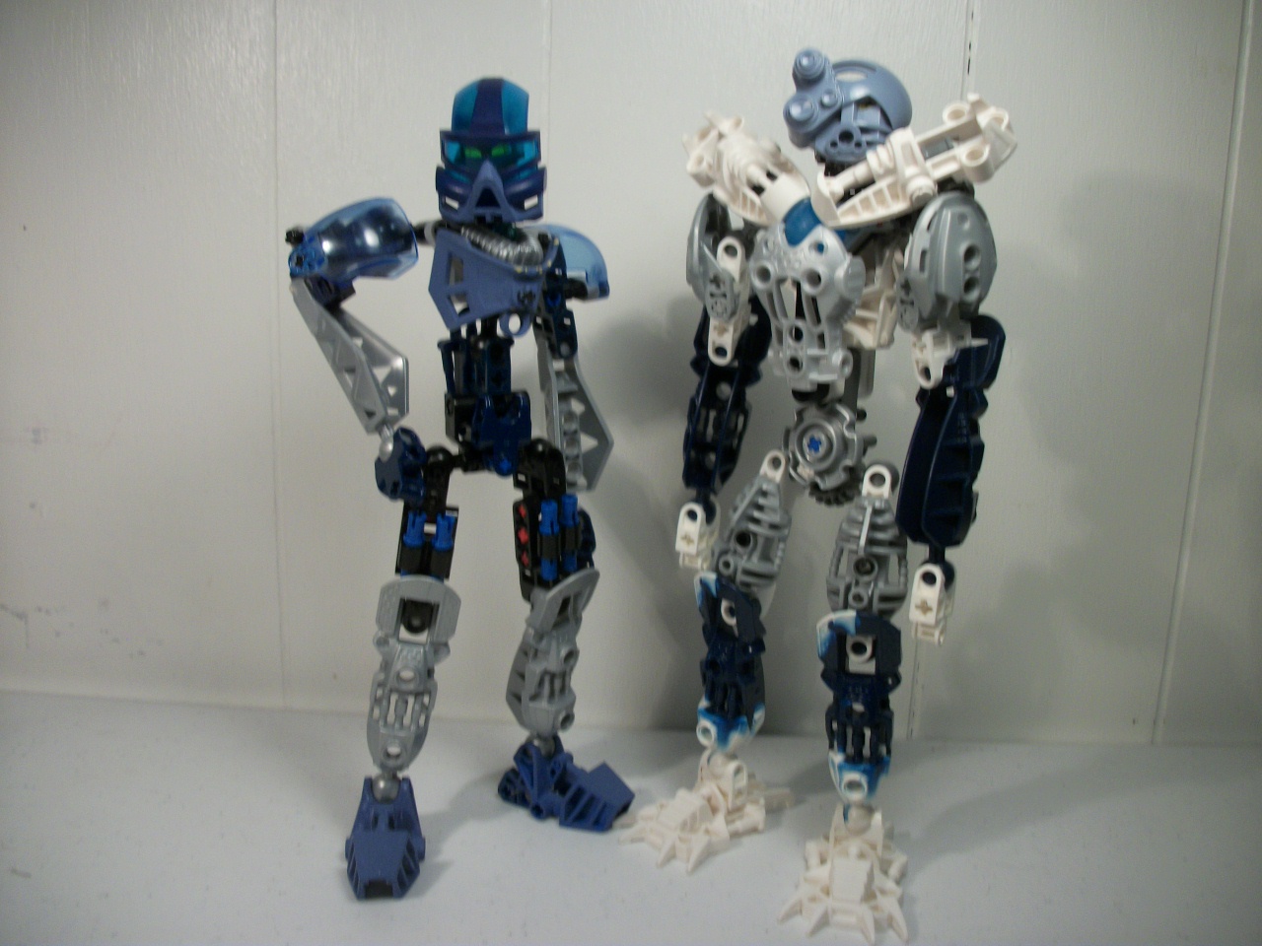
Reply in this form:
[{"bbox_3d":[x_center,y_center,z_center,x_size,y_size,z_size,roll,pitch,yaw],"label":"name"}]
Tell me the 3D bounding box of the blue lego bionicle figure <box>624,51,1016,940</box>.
[{"bbox_3d":[0.056,0.007,0.372,0.107,0.264,0.076,9,13,31],"label":"blue lego bionicle figure"}]

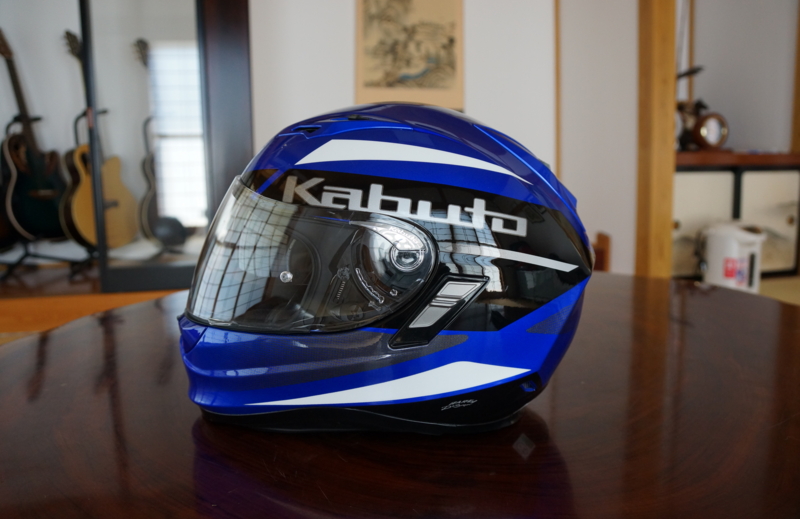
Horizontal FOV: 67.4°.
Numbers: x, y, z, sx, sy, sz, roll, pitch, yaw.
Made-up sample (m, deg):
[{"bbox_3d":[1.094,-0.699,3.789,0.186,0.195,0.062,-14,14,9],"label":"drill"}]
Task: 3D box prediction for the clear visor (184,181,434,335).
[{"bbox_3d":[-0.081,-0.012,0.500,0.185,0.115,0.240,-2,8,-7],"label":"clear visor"}]

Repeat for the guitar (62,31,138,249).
[{"bbox_3d":[-1.455,-0.560,2.840,0.110,1.030,0.400,-7,5,22],"label":"guitar"}]

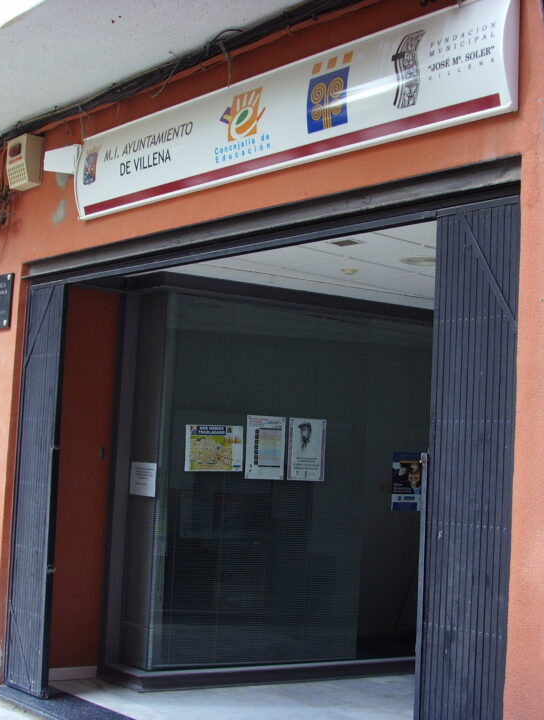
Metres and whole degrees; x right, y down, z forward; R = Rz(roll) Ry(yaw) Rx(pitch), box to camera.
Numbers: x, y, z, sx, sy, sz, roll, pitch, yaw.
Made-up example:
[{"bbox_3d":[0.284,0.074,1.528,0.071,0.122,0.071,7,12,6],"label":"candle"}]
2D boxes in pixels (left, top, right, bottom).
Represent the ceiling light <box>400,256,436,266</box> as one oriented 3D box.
[{"bbox_3d":[0.856,-0.570,6.167,0.240,0.050,0.240,3,-5,0],"label":"ceiling light"}]

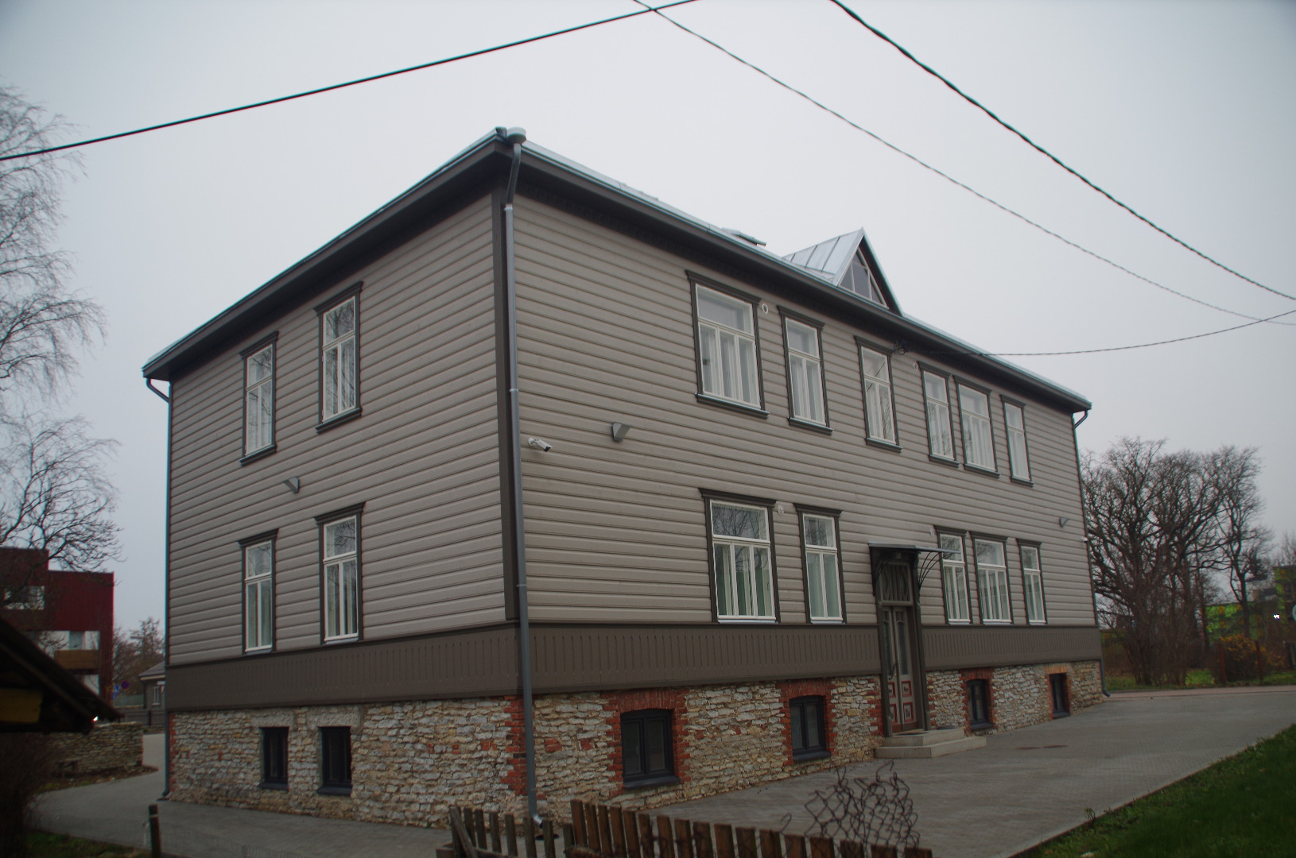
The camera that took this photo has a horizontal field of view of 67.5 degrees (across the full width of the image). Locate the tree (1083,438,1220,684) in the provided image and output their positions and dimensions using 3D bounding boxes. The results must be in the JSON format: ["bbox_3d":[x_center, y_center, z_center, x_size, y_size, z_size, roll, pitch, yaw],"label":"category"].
[{"bbox_3d":[19.095,5.003,37.000,5.400,9.200,5.200,-10,-15,26],"label":"tree"}]

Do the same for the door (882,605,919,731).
[{"bbox_3d":[5.014,4.717,19.013,0.150,2.363,1.182,-16,-19,41],"label":"door"}]

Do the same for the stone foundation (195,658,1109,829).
[{"bbox_3d":[1.394,6.721,22.919,11.316,1.636,20.387,-16,-19,41],"label":"stone foundation"}]

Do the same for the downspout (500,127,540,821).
[{"bbox_3d":[-1.574,0.388,12.723,0.420,9.025,0.240,-16,-19,41],"label":"downspout"}]

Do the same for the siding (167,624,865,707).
[{"bbox_3d":[-2.720,4.673,19.041,11.316,0.923,8.636,-16,-19,41],"label":"siding"}]

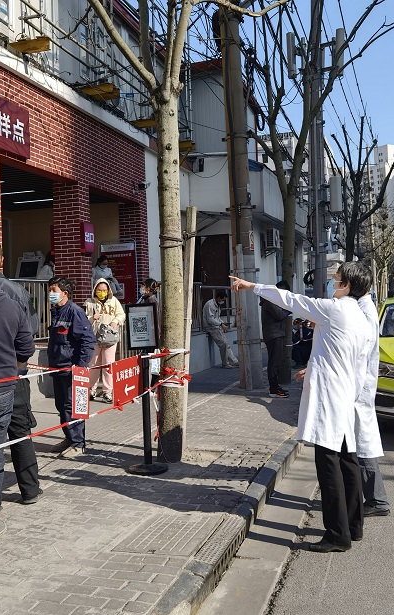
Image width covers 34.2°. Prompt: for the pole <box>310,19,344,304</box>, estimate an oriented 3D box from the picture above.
[{"bbox_3d":[2.943,-3.465,15.000,0.700,9.000,0.600,-1,1,18],"label":"pole"}]

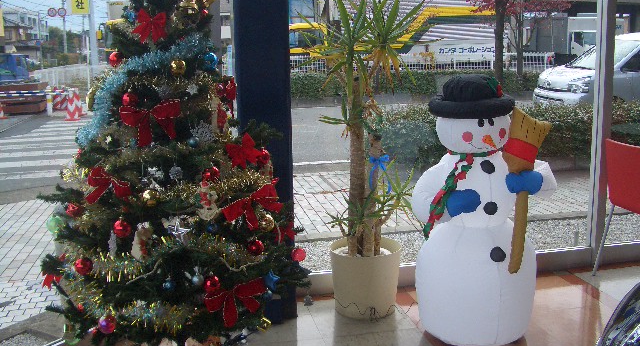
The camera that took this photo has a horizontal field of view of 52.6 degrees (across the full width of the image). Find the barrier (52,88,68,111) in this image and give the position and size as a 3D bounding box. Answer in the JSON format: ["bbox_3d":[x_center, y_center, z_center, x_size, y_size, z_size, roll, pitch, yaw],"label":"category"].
[{"bbox_3d":[-6.649,-1.885,16.600,0.460,0.610,0.280,-3,10,-12],"label":"barrier"}]

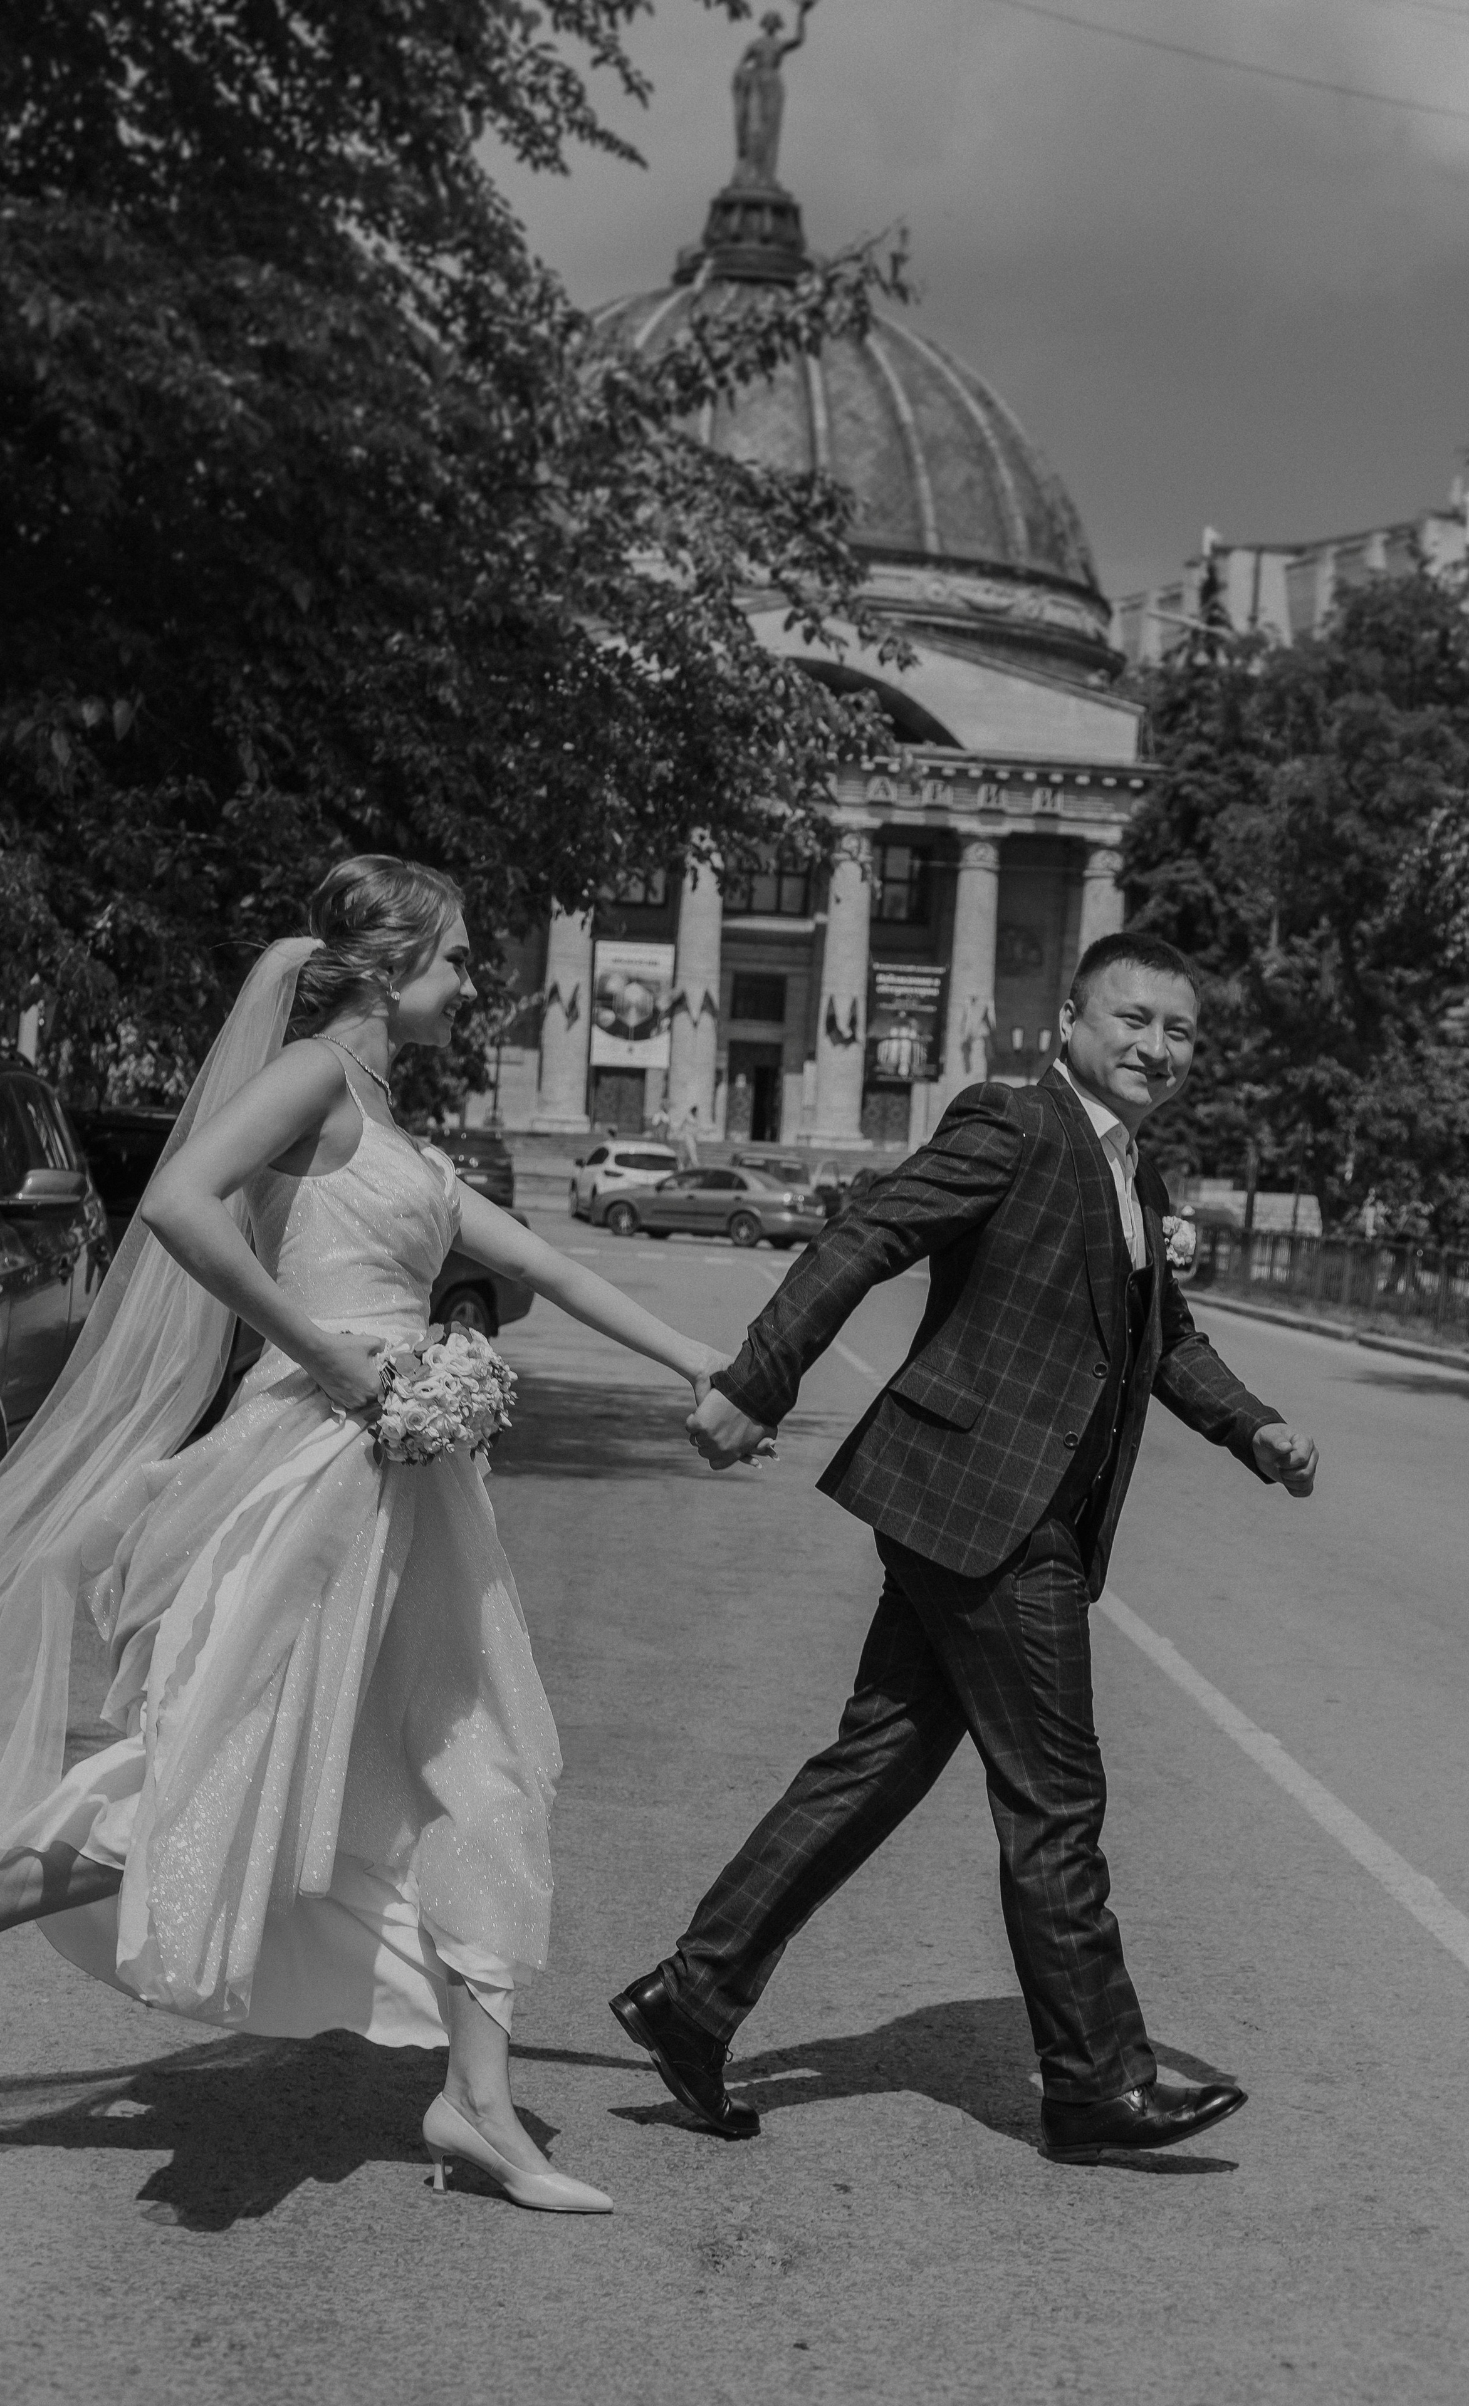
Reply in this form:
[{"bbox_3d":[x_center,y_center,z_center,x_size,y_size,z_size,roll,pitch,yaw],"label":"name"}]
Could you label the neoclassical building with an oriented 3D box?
[{"bbox_3d":[0.064,-21.123,131.000,29.000,38.500,34.000,3,0,-9],"label":"neoclassical building"}]

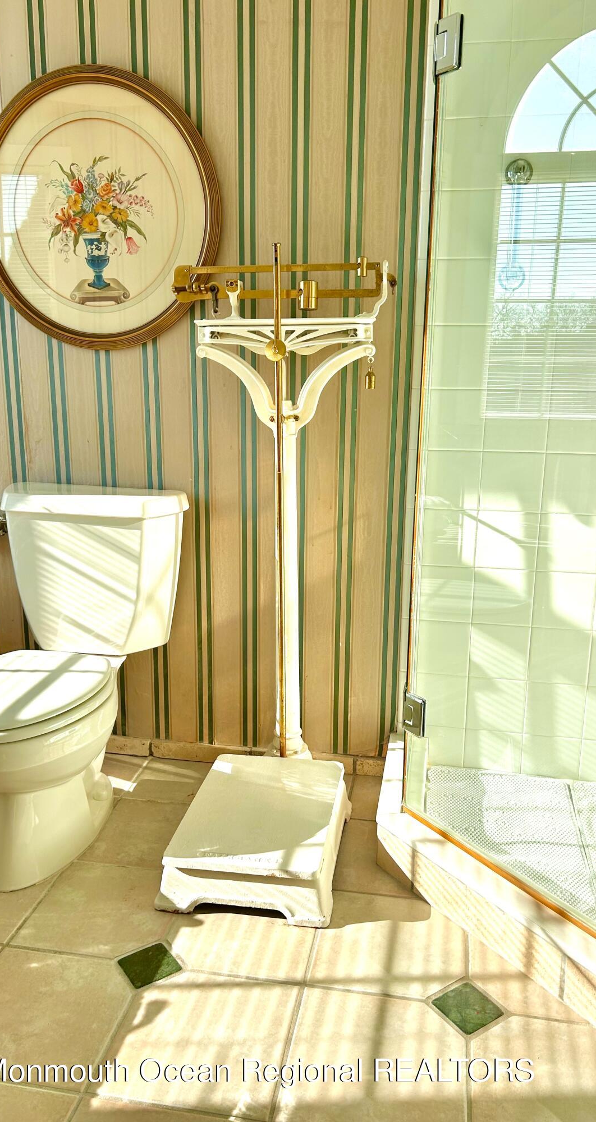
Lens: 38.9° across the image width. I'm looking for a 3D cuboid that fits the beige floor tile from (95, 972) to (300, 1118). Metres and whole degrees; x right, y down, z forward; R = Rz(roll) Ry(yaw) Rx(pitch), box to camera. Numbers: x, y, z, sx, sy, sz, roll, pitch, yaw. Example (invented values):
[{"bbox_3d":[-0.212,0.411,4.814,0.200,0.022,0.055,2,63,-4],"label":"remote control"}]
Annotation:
[{"bbox_3d":[-0.167,0.837,1.479,0.297,0.010,0.297,3,14,10],"label":"beige floor tile"}]

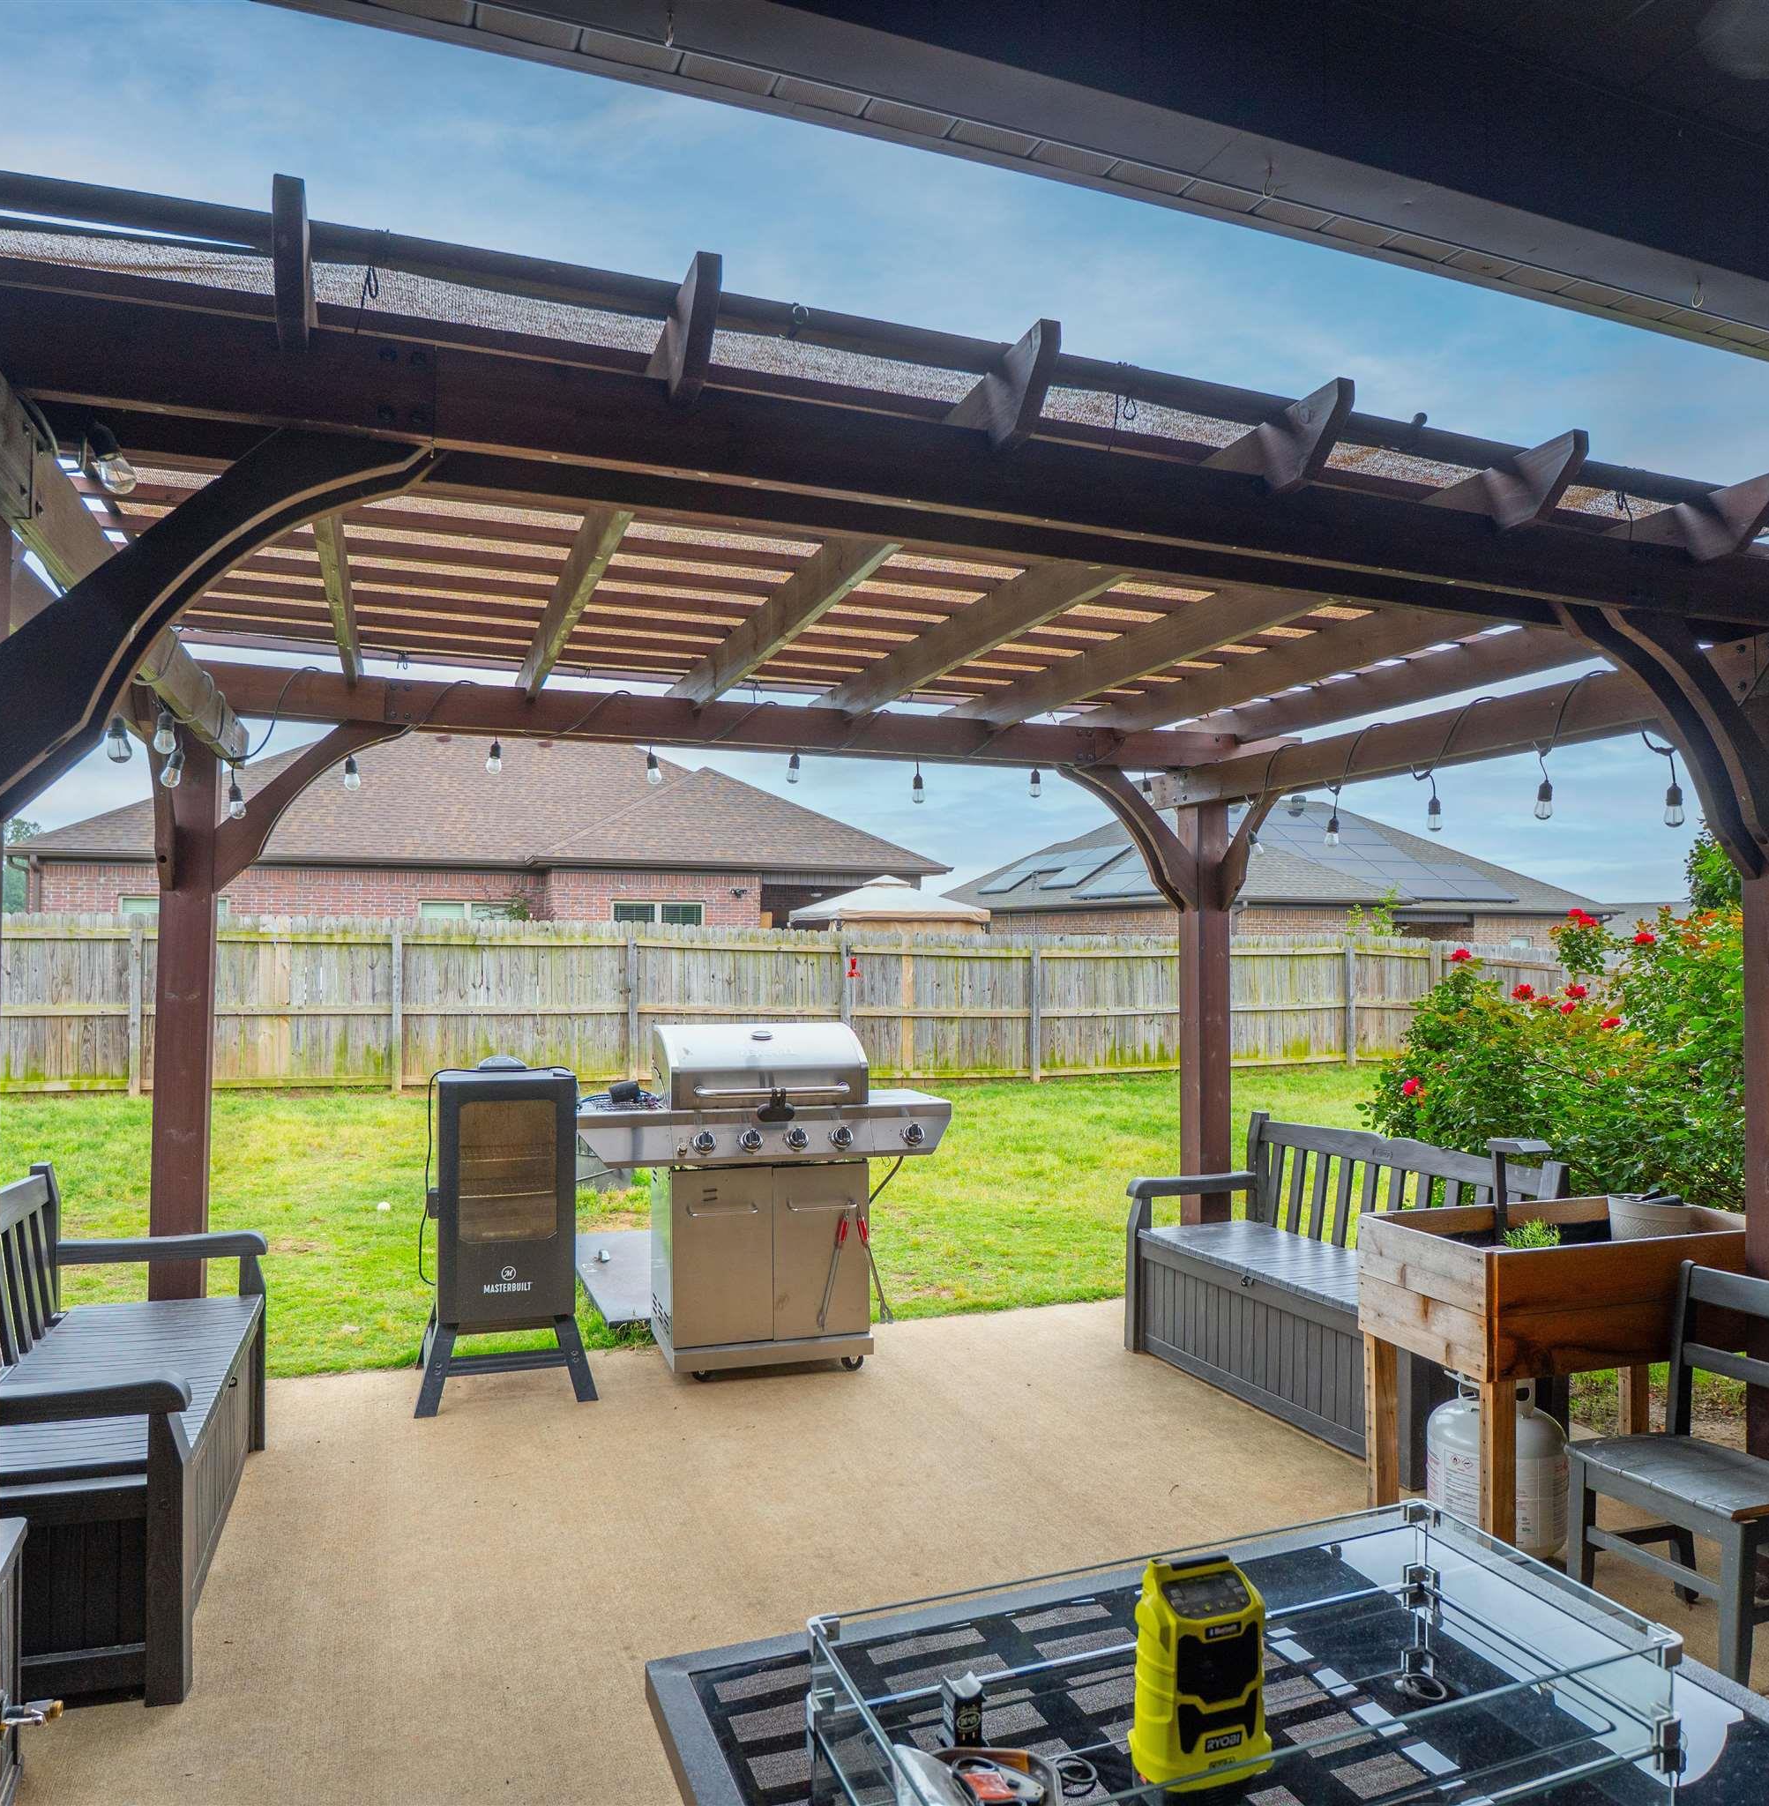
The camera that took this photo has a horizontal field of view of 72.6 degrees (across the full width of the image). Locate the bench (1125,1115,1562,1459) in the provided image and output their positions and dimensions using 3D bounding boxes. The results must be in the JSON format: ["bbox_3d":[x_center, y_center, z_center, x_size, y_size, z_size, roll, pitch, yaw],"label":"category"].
[{"bbox_3d":[1.438,1.176,3.947,0.600,0.865,1.320,1,-1,-24],"label":"bench"}]

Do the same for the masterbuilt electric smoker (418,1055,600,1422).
[{"bbox_3d":[-1.264,1.072,4.077,0.540,1.090,0.470,0,-1,-15],"label":"masterbuilt electric smoker"}]

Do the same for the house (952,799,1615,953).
[{"bbox_3d":[10.480,-0.057,31.309,13.000,5.450,11.500,1,-1,-21],"label":"house"}]

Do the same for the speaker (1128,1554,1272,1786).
[{"bbox_3d":[0.360,0.869,1.396,0.135,0.225,0.115,0,-1,-16],"label":"speaker"}]

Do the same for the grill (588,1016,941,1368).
[{"bbox_3d":[-0.428,1.030,4.279,1.270,1.185,0.580,0,-1,-12],"label":"grill"}]

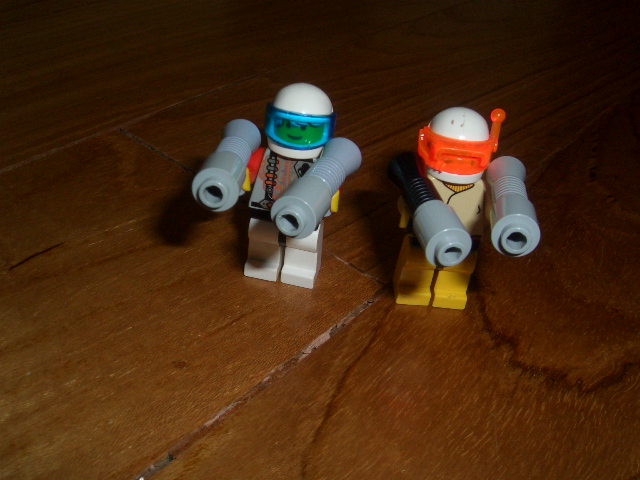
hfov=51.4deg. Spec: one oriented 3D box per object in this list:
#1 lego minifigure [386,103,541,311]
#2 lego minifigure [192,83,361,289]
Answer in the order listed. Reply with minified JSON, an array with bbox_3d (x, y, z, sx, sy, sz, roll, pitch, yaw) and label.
[{"bbox_3d":[0.027,-0.001,0.128,0.028,0.043,0.033,4,32,-4],"label":"lego minifigure"},{"bbox_3d":[-0.008,-0.006,0.130,0.029,0.043,0.034,11,32,6],"label":"lego minifigure"}]

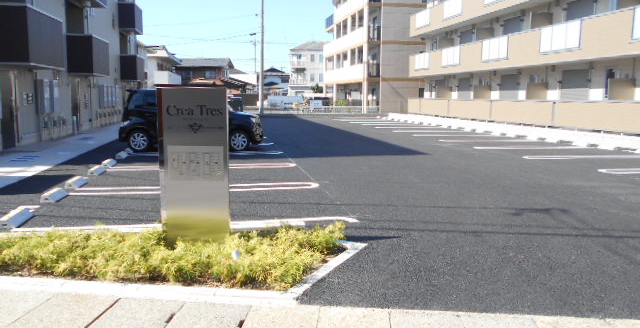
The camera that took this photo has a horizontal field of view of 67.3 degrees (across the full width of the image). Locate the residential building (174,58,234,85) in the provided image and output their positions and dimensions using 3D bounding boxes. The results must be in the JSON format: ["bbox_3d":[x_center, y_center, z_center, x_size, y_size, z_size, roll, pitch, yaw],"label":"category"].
[{"bbox_3d":[-16.528,-11.716,69.172,9.000,6.791,7.500,1,8,5],"label":"residential building"}]

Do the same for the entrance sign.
[{"bbox_3d":[-1.176,0.042,4.590,0.627,1.560,0.160,-1,8,-6],"label":"entrance sign"}]

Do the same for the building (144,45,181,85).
[{"bbox_3d":[-20.523,-9.718,53.736,8.000,7.030,9.000,-1,8,-11],"label":"building"}]

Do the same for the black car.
[{"bbox_3d":[-3.521,-1.263,13.531,3.850,1.660,1.700,-1,8,-11],"label":"black car"}]

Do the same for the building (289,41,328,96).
[{"bbox_3d":[0.150,-14.001,75.253,9.200,10.045,8.000,-1,8,-11],"label":"building"}]

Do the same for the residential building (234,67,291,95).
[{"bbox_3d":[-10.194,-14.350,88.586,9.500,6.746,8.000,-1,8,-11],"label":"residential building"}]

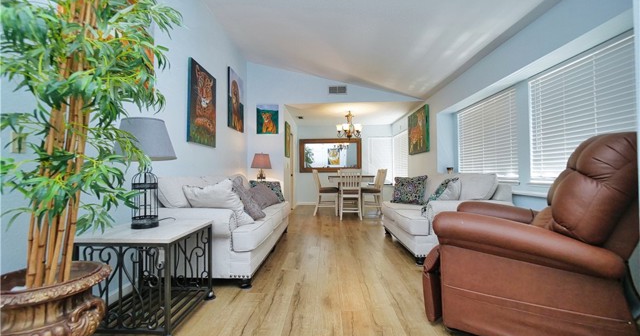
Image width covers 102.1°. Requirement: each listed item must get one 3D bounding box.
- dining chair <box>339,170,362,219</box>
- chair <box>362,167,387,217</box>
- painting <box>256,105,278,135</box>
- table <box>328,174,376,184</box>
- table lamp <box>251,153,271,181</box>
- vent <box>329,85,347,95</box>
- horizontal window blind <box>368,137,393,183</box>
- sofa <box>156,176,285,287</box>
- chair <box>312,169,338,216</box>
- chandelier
[{"bbox_3d":[0.632,0.550,5.520,0.450,1.040,0.560,0,-1,1],"label":"dining chair"},{"bbox_3d":[1.225,0.558,6.030,0.570,1.040,0.450,0,-1,1],"label":"chair"},{"bbox_3d":[-1.101,-1.017,5.450,0.465,0.625,0.035,0,-1,1],"label":"painting"},{"bbox_3d":[0.670,0.625,6.060,1.010,0.915,1.010,0,-1,1],"label":"table"},{"bbox_3d":[-1.144,0.104,5.080,0.400,0.790,0.400,0,-1,1],"label":"table lamp"},{"bbox_3d":[0.376,-1.633,5.440,0.385,0.175,0.020,0,-1,1],"label":"vent"},{"bbox_3d":[1.860,-0.242,7.930,0.740,1.410,0.060,0,-1,1],"label":"horizontal window blind"},{"bbox_3d":[-1.030,0.552,3.150,0.980,0.940,2.200,0,-1,1],"label":"sofa"},{"bbox_3d":[0.140,0.566,6.020,0.570,1.040,0.450,0,-1,1],"label":"chair"},{"bbox_3d":[0.689,-0.985,6.000,0.570,0.650,0.570,0,-1,1],"label":"chandelier"}]

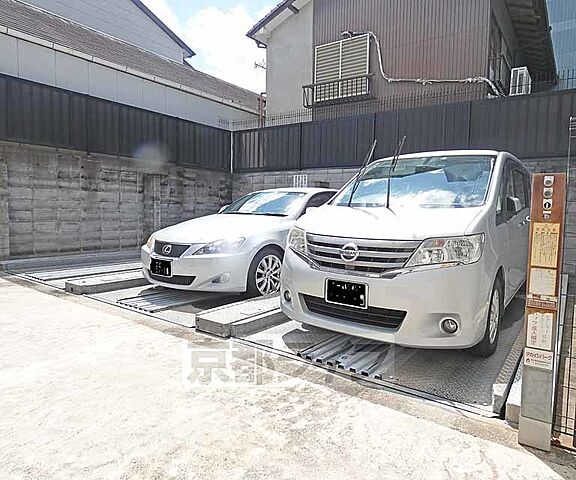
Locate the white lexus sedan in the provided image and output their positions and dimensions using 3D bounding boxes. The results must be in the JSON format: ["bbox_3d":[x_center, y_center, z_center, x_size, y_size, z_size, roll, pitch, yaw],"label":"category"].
[{"bbox_3d":[-0.170,-0.090,5.860,1.800,1.430,4.575,3,5,33],"label":"white lexus sedan"}]

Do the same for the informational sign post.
[{"bbox_3d":[1.204,0.343,1.642,0.140,1.290,0.090,3,5,32],"label":"informational sign post"}]

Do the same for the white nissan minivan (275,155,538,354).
[{"bbox_3d":[1.830,-0.127,4.240,1.710,1.865,4.690,3,5,37],"label":"white nissan minivan"}]

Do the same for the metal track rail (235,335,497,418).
[{"bbox_3d":[0.343,0.893,2.443,1.977,0.050,0.110,3,5,37],"label":"metal track rail"}]

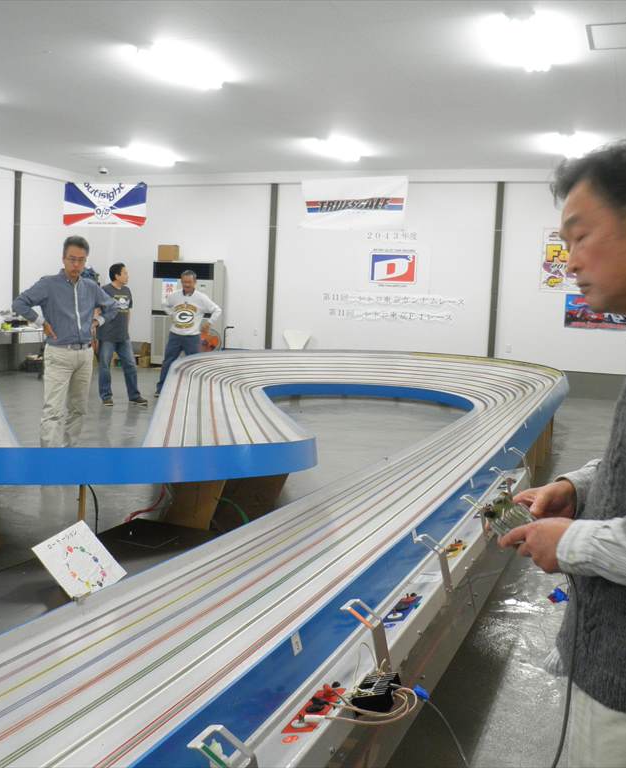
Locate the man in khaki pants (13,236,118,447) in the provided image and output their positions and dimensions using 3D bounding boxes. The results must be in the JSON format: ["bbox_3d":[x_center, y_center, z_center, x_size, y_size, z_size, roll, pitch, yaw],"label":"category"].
[{"bbox_3d":[-1.790,-0.201,5.991,0.750,1.711,0.420,-2,8,-38],"label":"man in khaki pants"}]

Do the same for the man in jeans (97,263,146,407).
[{"bbox_3d":[-2.267,-0.600,9.807,0.550,1.663,0.450,-2,7,-36],"label":"man in jeans"}]

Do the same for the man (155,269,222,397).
[{"bbox_3d":[-1.606,-0.652,10.685,0.850,1.638,0.480,2,6,-6],"label":"man"}]

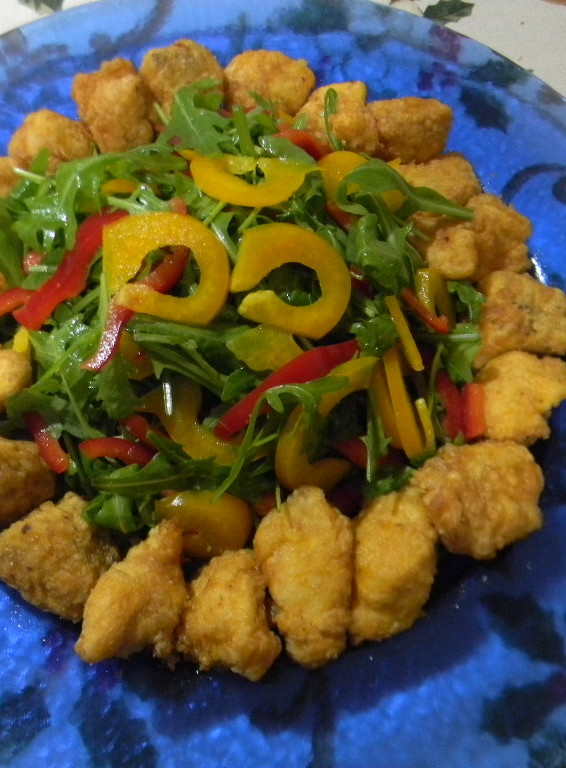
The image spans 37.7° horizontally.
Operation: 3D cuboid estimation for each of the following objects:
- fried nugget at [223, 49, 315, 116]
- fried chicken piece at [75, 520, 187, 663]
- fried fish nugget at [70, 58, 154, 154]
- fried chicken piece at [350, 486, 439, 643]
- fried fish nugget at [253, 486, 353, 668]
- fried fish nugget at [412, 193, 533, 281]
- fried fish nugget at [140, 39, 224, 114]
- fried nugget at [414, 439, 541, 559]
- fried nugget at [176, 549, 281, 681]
[{"bbox_3d":[-0.006,-0.130,0.365,0.040,0.027,0.032,1,64,0],"label":"fried nugget"},{"bbox_3d":[-0.047,0.071,0.273,0.030,0.025,0.048,20,65,9],"label":"fried chicken piece"},{"bbox_3d":[-0.076,-0.126,0.375,0.035,0.030,0.038,-11,65,-7],"label":"fried fish nugget"},{"bbox_3d":[0.035,0.059,0.272,0.028,0.028,0.053,13,64,6],"label":"fried chicken piece"},{"bbox_3d":[0.007,0.062,0.270,0.032,0.029,0.057,-2,64,-1],"label":"fried fish nugget"},{"bbox_3d":[0.077,-0.058,0.330,0.043,0.028,0.031,-13,65,-7],"label":"fried fish nugget"},{"bbox_3d":[-0.045,-0.138,0.378,0.036,0.028,0.035,-9,64,-5],"label":"fried fish nugget"},{"bbox_3d":[0.069,0.039,0.290,0.042,0.031,0.039,-14,64,-7],"label":"fried nugget"},{"bbox_3d":[-0.017,0.076,0.271,0.032,0.025,0.040,4,63,1],"label":"fried nugget"}]

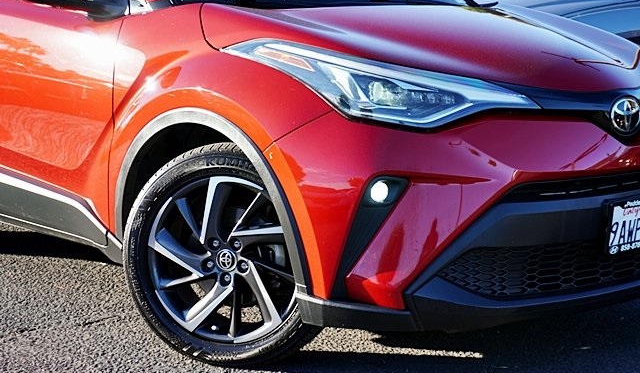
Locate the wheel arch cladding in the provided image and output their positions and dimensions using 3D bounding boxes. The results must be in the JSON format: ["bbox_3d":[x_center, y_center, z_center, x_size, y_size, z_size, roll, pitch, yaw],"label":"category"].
[{"bbox_3d":[-0.335,0.014,3.827,0.110,0.500,0.850,-7,12,-44],"label":"wheel arch cladding"}]

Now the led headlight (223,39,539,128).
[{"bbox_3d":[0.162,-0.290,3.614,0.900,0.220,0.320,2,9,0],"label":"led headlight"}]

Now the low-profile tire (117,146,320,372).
[{"bbox_3d":[-0.255,0.210,3.884,0.680,0.675,0.228,4,7,19],"label":"low-profile tire"}]

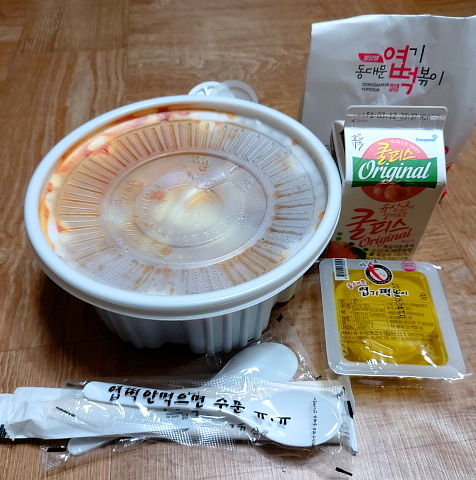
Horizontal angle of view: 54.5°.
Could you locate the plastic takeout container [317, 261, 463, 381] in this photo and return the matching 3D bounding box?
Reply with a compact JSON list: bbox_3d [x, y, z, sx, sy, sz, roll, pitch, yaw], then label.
[{"bbox_3d":[0.105,0.061,0.336,0.088,0.028,0.095,2,49,2],"label":"plastic takeout container"}]

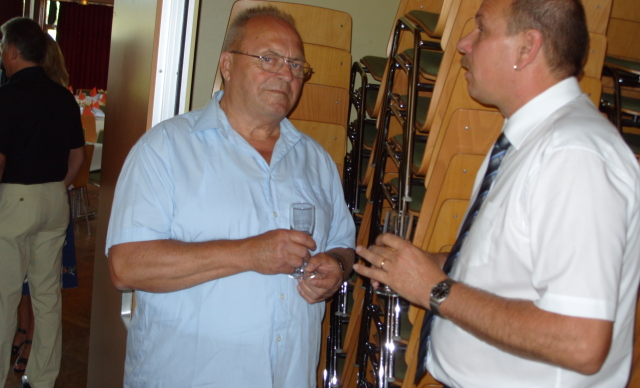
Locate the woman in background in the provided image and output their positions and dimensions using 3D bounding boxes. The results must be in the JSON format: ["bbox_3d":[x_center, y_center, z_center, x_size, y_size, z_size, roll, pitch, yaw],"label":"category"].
[{"bbox_3d":[-1.440,0.051,4.220,0.460,1.680,0.340,8,7,14],"label":"woman in background"}]

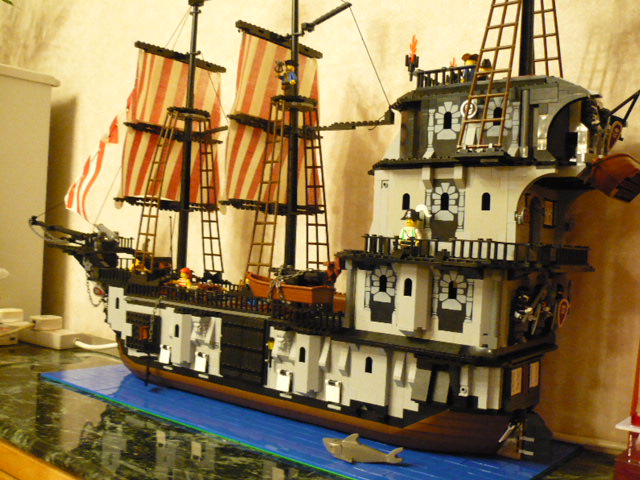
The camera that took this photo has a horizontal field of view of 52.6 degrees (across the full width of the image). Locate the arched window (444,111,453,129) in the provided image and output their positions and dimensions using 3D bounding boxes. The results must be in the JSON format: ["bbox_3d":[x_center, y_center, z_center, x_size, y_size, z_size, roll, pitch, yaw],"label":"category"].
[{"bbox_3d":[0.116,-0.108,0.586,0.007,0.015,0.004,3,0,37],"label":"arched window"}]

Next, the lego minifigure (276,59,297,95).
[{"bbox_3d":[-0.038,-0.191,0.764,0.020,0.041,0.025,3,0,-30],"label":"lego minifigure"}]

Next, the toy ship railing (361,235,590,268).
[{"bbox_3d":[0.156,0.012,0.621,0.152,0.022,0.190,3,0,37],"label":"toy ship railing"}]

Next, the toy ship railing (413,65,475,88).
[{"bbox_3d":[0.120,-0.151,0.609,0.066,0.021,0.010,3,0,37],"label":"toy ship railing"}]

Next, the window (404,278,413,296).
[{"bbox_3d":[0.076,0.041,0.556,0.007,0.015,0.004,3,0,37],"label":"window"}]

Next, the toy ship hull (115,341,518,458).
[{"bbox_3d":[-0.056,0.166,0.785,0.615,0.047,0.128,3,0,37],"label":"toy ship hull"}]

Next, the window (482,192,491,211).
[{"bbox_3d":[0.144,-0.033,0.561,0.007,0.015,0.004,3,0,37],"label":"window"}]

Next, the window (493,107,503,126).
[{"bbox_3d":[0.153,-0.106,0.557,0.007,0.015,0.004,3,0,37],"label":"window"}]

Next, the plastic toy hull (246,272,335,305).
[{"bbox_3d":[-0.038,0.053,0.711,0.112,0.023,0.040,3,0,37],"label":"plastic toy hull"}]

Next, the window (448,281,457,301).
[{"bbox_3d":[0.111,0.042,0.543,0.007,0.015,0.004,3,0,37],"label":"window"}]

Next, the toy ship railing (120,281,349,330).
[{"bbox_3d":[-0.118,0.075,0.756,0.362,0.020,0.010,3,0,37],"label":"toy ship railing"}]

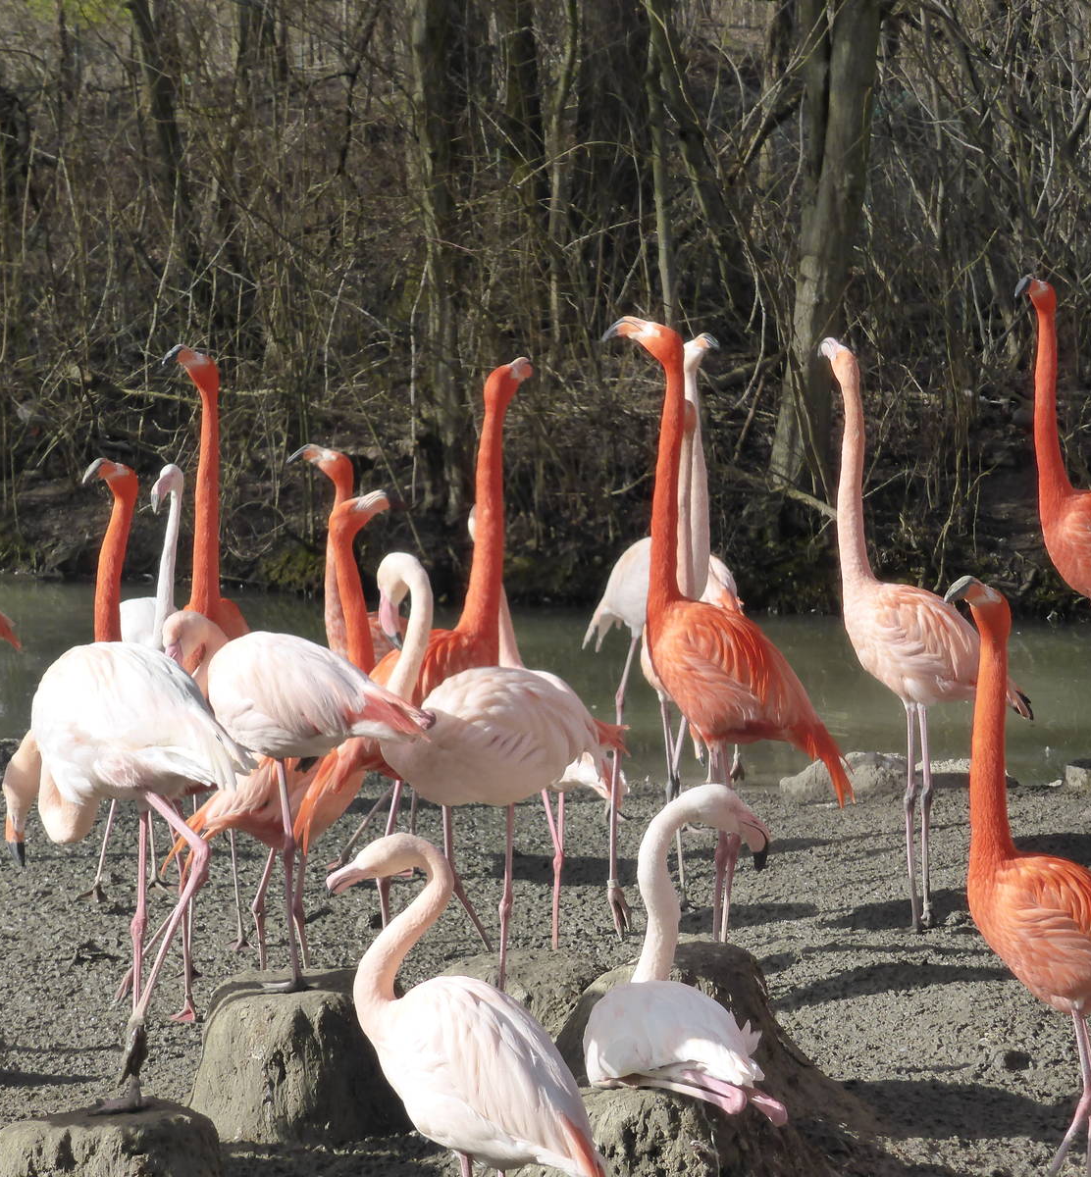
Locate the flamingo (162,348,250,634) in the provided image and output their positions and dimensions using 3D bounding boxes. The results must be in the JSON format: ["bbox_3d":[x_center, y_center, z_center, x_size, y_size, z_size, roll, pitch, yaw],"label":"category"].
[{"bbox_3d":[-0.737,0.168,7.650,0.260,1.439,0.480,6,12,31],"label":"flamingo"}]

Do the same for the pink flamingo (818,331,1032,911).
[{"bbox_3d":[0.913,0.118,8.050,0.500,1.431,0.250,5,11,25],"label":"pink flamingo"}]

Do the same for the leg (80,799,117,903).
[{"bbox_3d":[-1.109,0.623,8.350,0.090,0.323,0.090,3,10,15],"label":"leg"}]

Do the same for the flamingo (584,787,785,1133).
[{"bbox_3d":[0.257,0.673,6.250,0.460,0.626,0.300,7,12,39],"label":"flamingo"}]

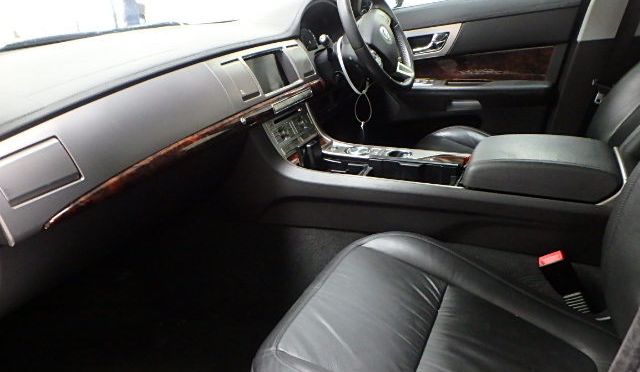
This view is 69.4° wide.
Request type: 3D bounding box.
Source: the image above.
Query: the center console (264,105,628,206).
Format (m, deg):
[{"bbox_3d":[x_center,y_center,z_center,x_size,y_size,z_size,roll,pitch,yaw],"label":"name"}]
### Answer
[{"bbox_3d":[0.221,-0.051,1.009,0.750,0.205,0.270,8,17,28],"label":"center console"}]

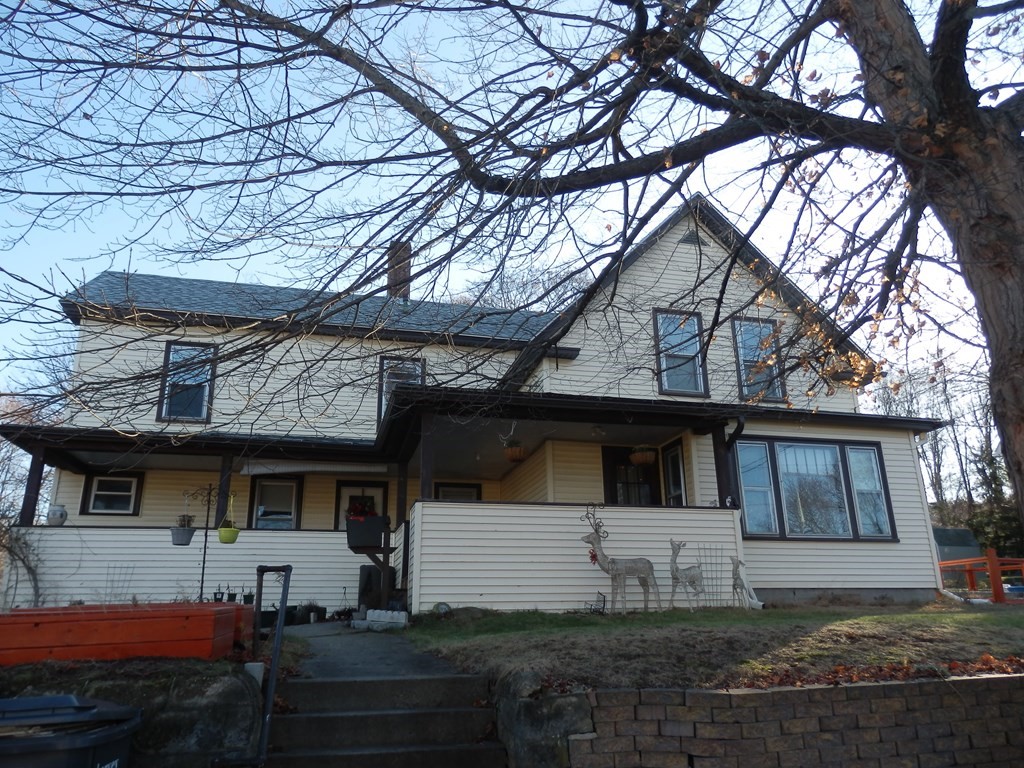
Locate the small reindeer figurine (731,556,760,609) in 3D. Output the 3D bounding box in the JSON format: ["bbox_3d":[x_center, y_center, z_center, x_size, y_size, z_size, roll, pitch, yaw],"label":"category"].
[{"bbox_3d":[3.214,2.768,10.333,0.380,0.706,0.180,-10,-21,25],"label":"small reindeer figurine"}]

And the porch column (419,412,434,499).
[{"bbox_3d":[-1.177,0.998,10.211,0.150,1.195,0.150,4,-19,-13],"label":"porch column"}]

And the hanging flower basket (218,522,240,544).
[{"bbox_3d":[-4.169,2.202,10.896,0.300,0.275,0.300,4,-19,-13],"label":"hanging flower basket"}]

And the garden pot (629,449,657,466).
[{"bbox_3d":[1.976,1.103,11.178,0.400,0.200,0.400,-1,-19,0],"label":"garden pot"}]

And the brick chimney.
[{"bbox_3d":[-2.907,-2.809,19.186,0.570,1.720,0.570,4,-19,-13],"label":"brick chimney"}]

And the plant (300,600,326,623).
[{"bbox_3d":[-3.136,3.597,11.668,0.370,0.320,0.350,4,-19,-13],"label":"plant"}]

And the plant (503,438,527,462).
[{"bbox_3d":[0.049,0.959,10.781,0.340,0.310,0.340,4,-19,-13],"label":"plant"}]

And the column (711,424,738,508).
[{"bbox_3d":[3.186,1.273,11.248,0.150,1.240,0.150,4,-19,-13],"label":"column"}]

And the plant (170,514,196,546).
[{"bbox_3d":[-4.783,2.123,10.764,0.345,0.425,0.345,4,-19,-13],"label":"plant"}]

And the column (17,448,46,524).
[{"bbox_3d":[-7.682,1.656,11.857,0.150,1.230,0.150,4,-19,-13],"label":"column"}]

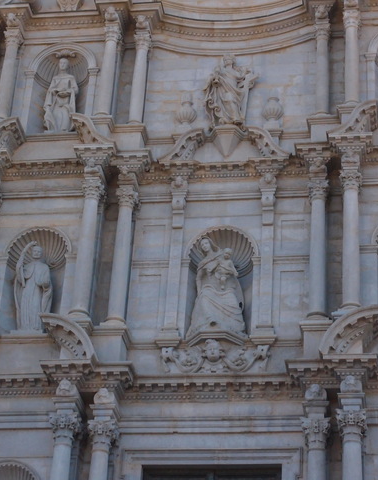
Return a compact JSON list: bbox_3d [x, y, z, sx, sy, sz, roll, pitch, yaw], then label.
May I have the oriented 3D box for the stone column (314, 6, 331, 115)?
[{"bbox_3d":[4.080,-5.476,40.364,0.497,3.973,0.516,-2,-27,10],"label":"stone column"}]

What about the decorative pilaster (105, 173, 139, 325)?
[{"bbox_3d":[-1.778,0.167,35.483,0.600,4.705,0.600,-2,-32,9],"label":"decorative pilaster"}]

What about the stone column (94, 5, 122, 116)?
[{"bbox_3d":[-2.523,-5.507,41.044,0.497,3.973,0.516,-2,-27,10],"label":"stone column"}]

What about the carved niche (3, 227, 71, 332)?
[{"bbox_3d":[-4.025,1.265,35.822,1.850,3.363,0.900,-2,-32,9],"label":"carved niche"}]

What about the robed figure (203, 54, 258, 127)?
[{"bbox_3d":[1.188,-4.349,38.033,1.400,2.498,0.800,-2,-32,9],"label":"robed figure"}]

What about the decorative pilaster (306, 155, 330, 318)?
[{"bbox_3d":[3.679,0.001,37.078,0.584,4.995,0.604,-2,-27,10],"label":"decorative pilaster"}]

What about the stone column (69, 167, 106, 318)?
[{"bbox_3d":[-2.933,0.011,37.698,0.584,4.868,0.604,-2,-27,10],"label":"stone column"}]

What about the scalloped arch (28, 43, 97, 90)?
[{"bbox_3d":[-3.709,-5.321,39.867,1.950,1.167,0.900,-2,-32,9],"label":"scalloped arch"}]

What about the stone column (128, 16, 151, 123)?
[{"bbox_3d":[-1.520,-5.303,41.336,0.497,3.973,0.516,-2,-27,10],"label":"stone column"}]

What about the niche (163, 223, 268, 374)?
[{"bbox_3d":[0.822,1.552,34.989,2.750,4.434,1.350,-2,-32,9],"label":"niche"}]

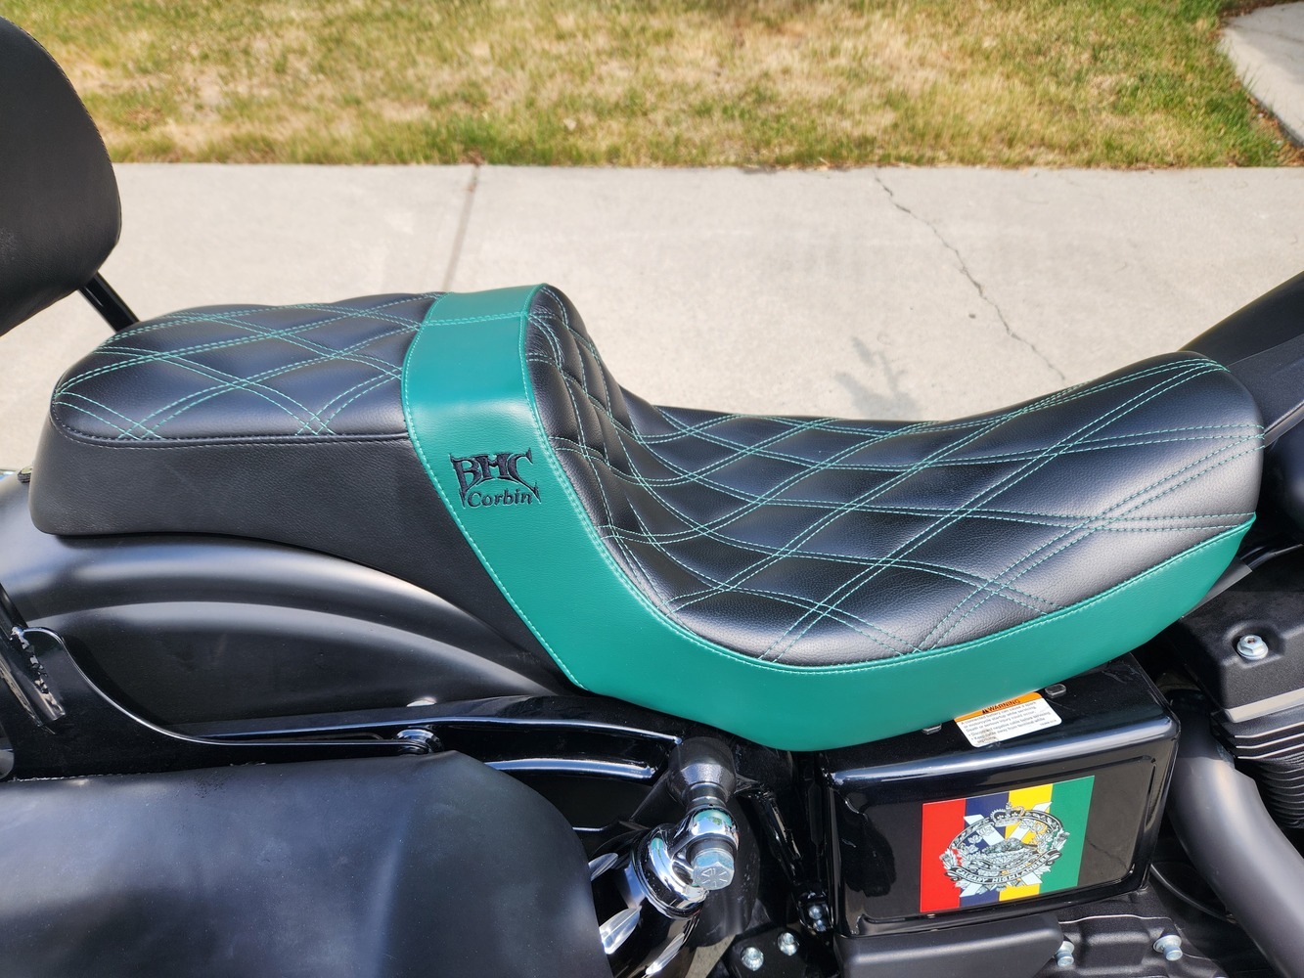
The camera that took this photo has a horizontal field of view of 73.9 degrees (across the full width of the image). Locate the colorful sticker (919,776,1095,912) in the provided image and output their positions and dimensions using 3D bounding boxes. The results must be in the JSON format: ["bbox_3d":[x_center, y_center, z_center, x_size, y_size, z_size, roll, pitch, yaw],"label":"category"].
[{"bbox_3d":[0.214,0.217,0.526,0.101,0.097,0.002,-9,28,-1],"label":"colorful sticker"}]

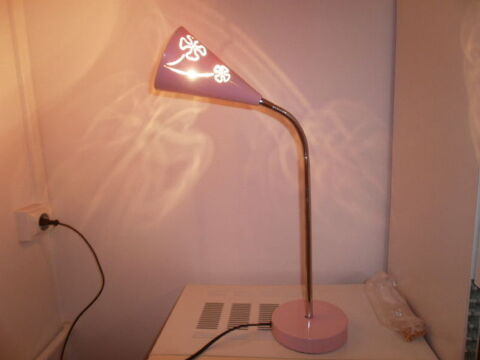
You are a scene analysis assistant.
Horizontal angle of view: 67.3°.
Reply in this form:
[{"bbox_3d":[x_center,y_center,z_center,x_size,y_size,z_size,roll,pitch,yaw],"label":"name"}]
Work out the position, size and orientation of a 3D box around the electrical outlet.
[{"bbox_3d":[-0.493,0.102,0.867,0.039,0.068,0.072,-2,11,8],"label":"electrical outlet"}]

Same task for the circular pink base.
[{"bbox_3d":[0.126,0.261,0.655,0.133,0.026,0.133,-2,11,8],"label":"circular pink base"}]

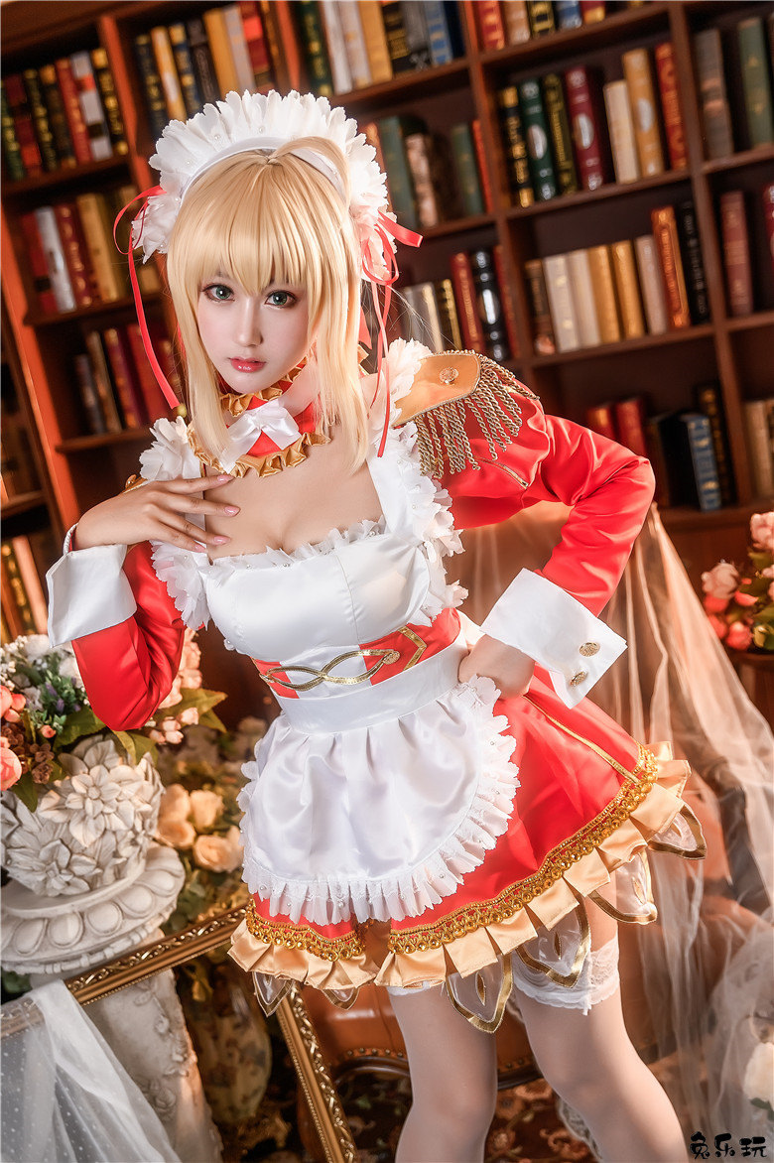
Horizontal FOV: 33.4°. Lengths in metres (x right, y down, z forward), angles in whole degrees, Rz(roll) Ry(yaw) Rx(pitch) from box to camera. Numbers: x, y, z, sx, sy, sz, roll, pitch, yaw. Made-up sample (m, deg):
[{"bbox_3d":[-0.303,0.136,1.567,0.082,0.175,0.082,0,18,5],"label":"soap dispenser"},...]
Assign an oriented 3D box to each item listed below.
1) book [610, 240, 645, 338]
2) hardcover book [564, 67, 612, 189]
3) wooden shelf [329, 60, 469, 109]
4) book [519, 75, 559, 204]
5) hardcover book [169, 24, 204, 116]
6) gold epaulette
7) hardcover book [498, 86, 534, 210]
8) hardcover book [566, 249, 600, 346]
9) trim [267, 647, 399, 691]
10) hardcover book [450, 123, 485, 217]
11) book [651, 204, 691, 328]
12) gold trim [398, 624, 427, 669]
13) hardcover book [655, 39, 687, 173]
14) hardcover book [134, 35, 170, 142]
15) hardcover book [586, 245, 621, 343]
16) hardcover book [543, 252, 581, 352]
[{"bbox_3d":[0.537,-0.634,2.807,0.038,0.202,0.140,-7,12,23],"label":"book"},{"bbox_3d":[0.419,-0.926,2.649,0.043,0.230,0.165,-6,15,19],"label":"hardcover book"},{"bbox_3d":[0.028,-1.042,2.759,0.369,0.023,0.260,-7,15,19],"label":"wooden shelf"},{"bbox_3d":[0.350,-0.970,2.862,0.041,0.253,0.180,-8,10,18],"label":"book"},{"bbox_3d":[-0.403,-1.112,2.847,0.038,0.197,0.165,-7,15,19],"label":"hardcover book"},{"bbox_3d":[0.089,-0.190,1.440,0.150,0.120,0.120,-7,15,19],"label":"gold epaulette"},{"bbox_3d":[0.288,-0.907,2.696,0.037,0.233,0.165,-5,16,19],"label":"hardcover book"},{"bbox_3d":[0.449,-0.625,2.845,0.041,0.203,0.140,-7,12,23],"label":"hardcover book"},{"bbox_3d":[-0.064,0.100,1.475,0.155,0.040,0.045,-6,16,24],"label":"trim"},{"bbox_3d":[0.198,-0.908,2.862,0.038,0.185,0.128,-7,12,23],"label":"hardcover book"},{"bbox_3d":[0.598,-0.658,2.681,0.041,0.236,0.165,-7,15,20],"label":"book"},{"bbox_3d":[0.028,0.072,1.430,0.036,0.050,0.012,-14,6,-16],"label":"gold trim"},{"bbox_3d":[0.609,-0.984,2.698,0.032,0.242,0.167,-7,12,23],"label":"hardcover book"},{"bbox_3d":[-0.515,-1.173,3.096,0.039,0.238,0.165,-7,12,23],"label":"hardcover book"},{"bbox_3d":[0.490,-0.630,2.828,0.042,0.204,0.141,-7,12,23],"label":"hardcover book"},{"bbox_3d":[0.407,-0.626,2.902,0.044,0.202,0.145,-8,10,18],"label":"hardcover book"}]

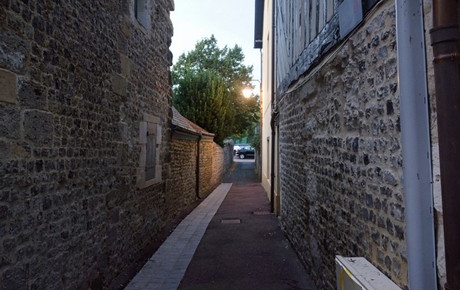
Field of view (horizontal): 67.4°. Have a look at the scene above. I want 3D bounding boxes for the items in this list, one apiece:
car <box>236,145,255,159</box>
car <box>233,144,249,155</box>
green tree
[{"bbox_3d":[2.700,0.840,37.800,4.100,1.470,1.750,1,-1,-7],"label":"car"},{"bbox_3d":[1.100,0.900,43.000,4.200,1.500,1.770,1,-1,0],"label":"car"},{"bbox_3d":[-1.600,-3.300,26.000,7.600,10.000,7.200,1,-1,0],"label":"green tree"}]

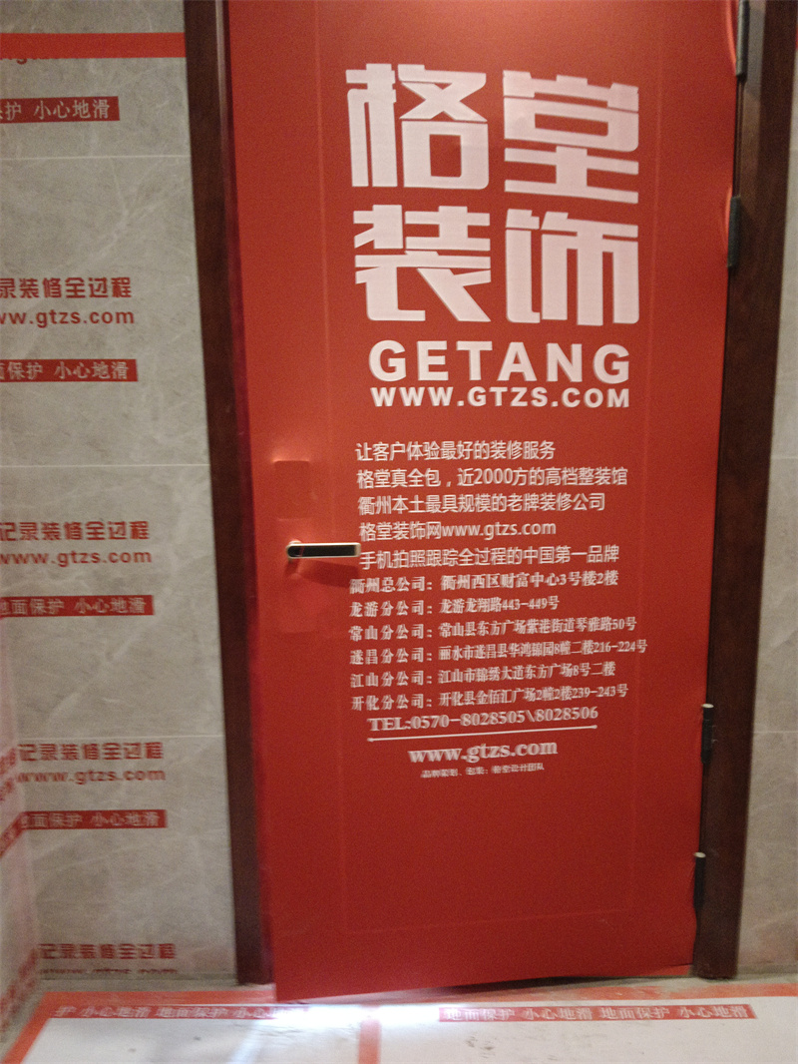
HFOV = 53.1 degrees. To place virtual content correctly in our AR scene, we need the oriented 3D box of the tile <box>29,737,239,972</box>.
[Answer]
[{"bbox_3d":[-0.605,0.747,1.815,0.450,0.595,0.012,-1,10,1],"label":"tile"}]

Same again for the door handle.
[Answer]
[{"bbox_3d":[-0.145,0.030,1.544,0.141,0.030,0.055,-2,10,-5],"label":"door handle"}]

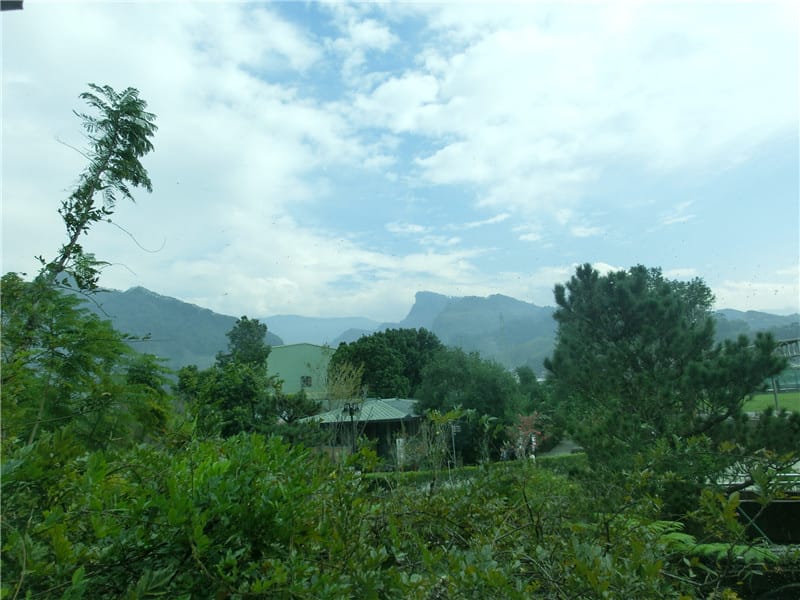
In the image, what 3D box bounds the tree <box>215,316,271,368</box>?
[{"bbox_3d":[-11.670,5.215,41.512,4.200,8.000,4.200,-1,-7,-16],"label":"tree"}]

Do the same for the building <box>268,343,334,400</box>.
[{"bbox_3d":[-14.784,11.505,75.682,11.500,10.000,12.000,1,-8,-30],"label":"building"}]

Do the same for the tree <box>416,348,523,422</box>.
[{"bbox_3d":[4.283,6.272,33.103,6.200,6.500,5.600,-3,-7,6],"label":"tree"}]

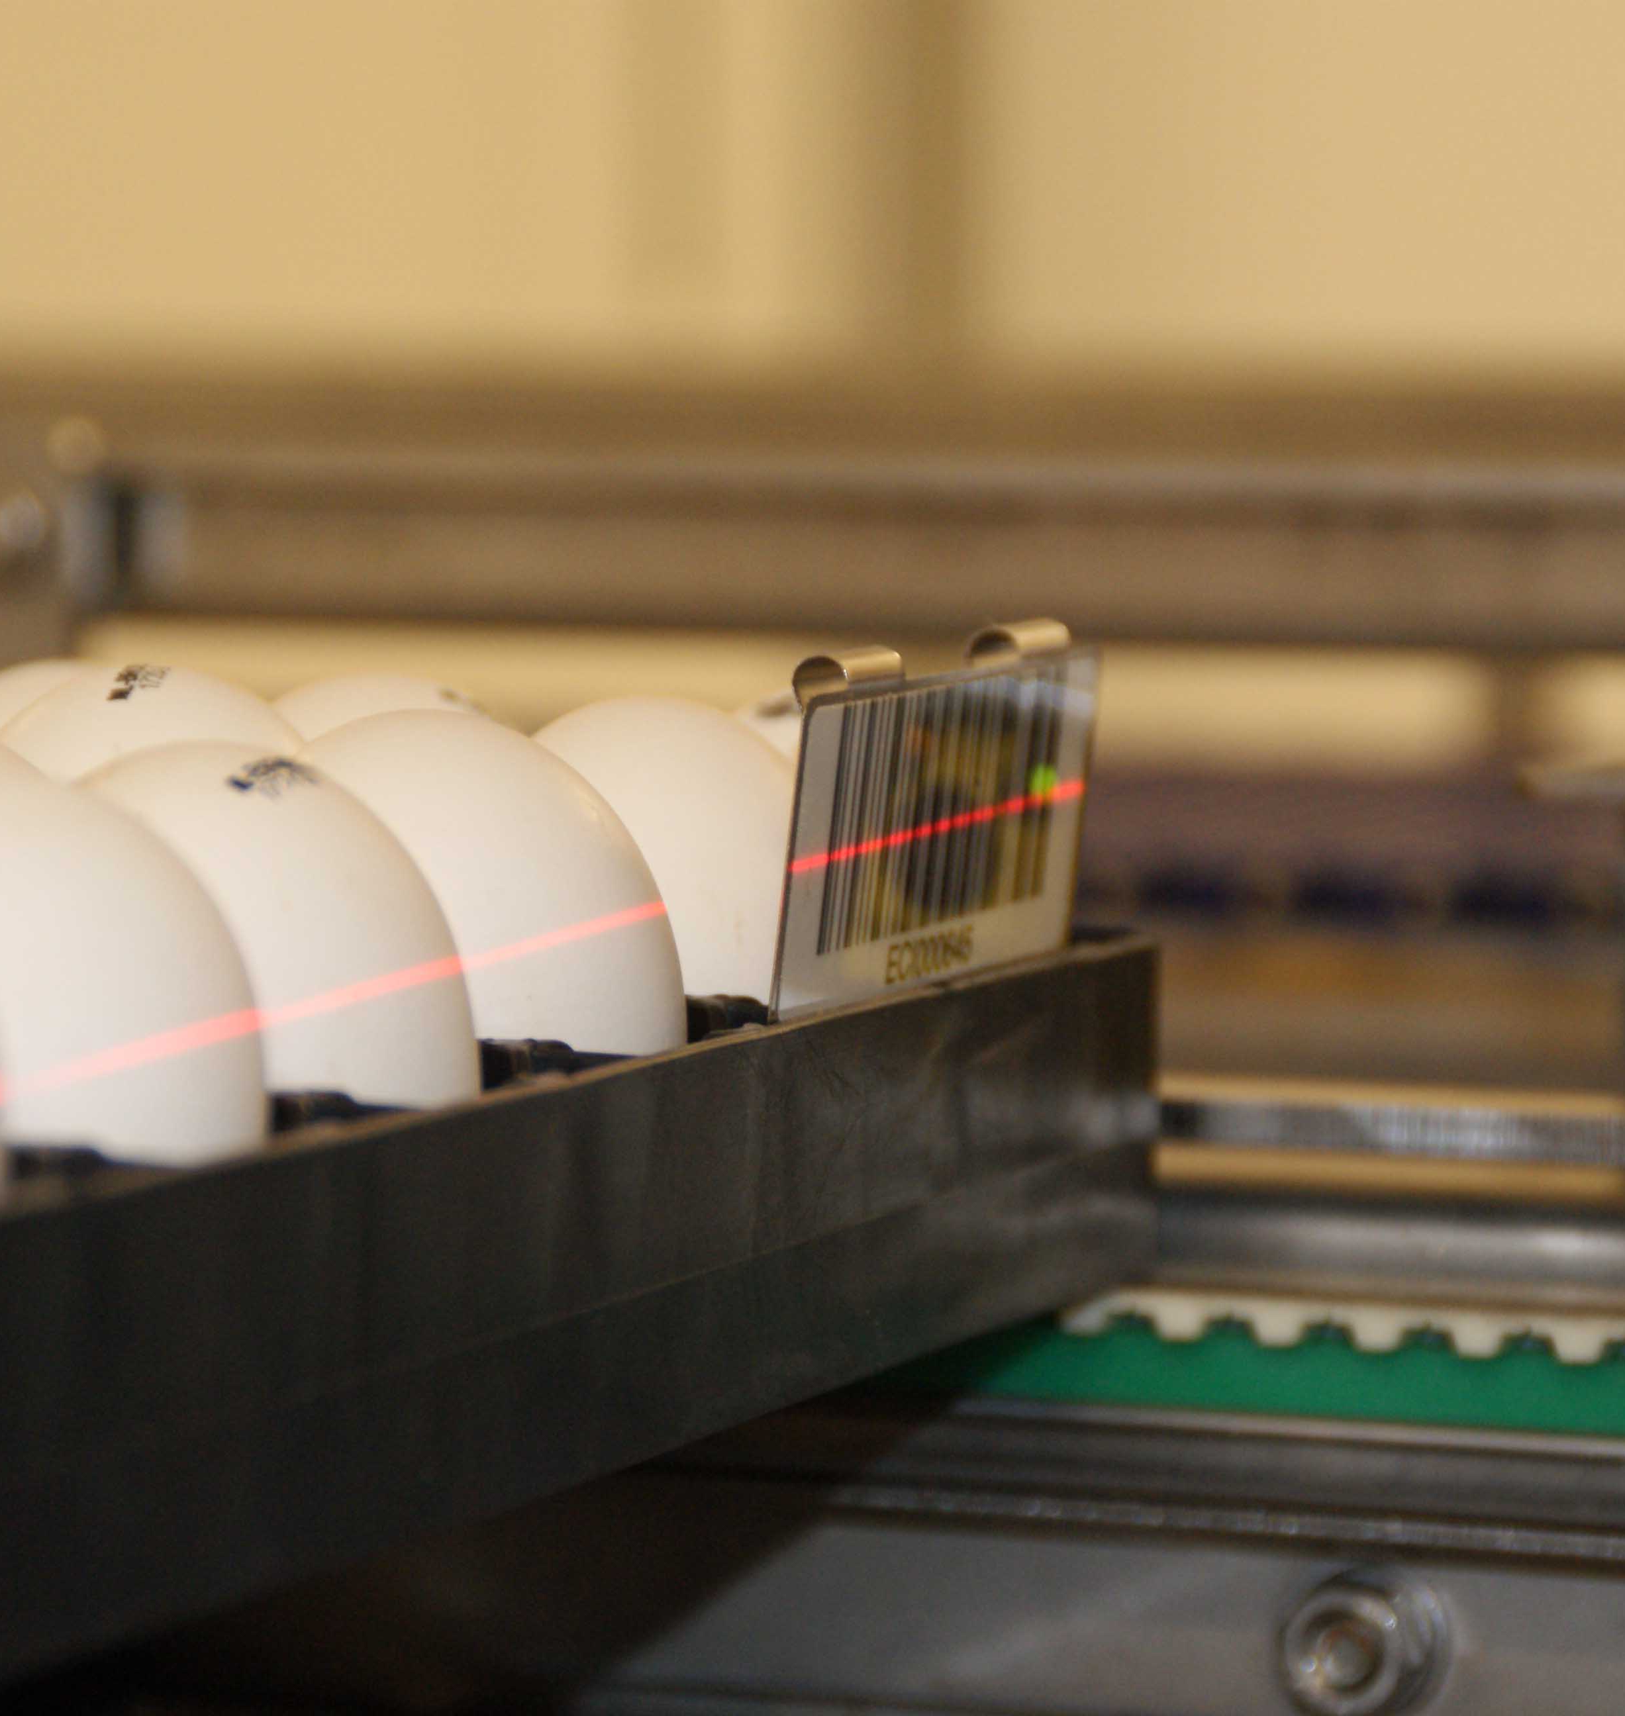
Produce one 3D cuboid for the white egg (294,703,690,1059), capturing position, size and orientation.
[{"bbox_3d":[-0.031,0.016,0.862,0.042,0.056,0.042,0,3,0],"label":"white egg"}]

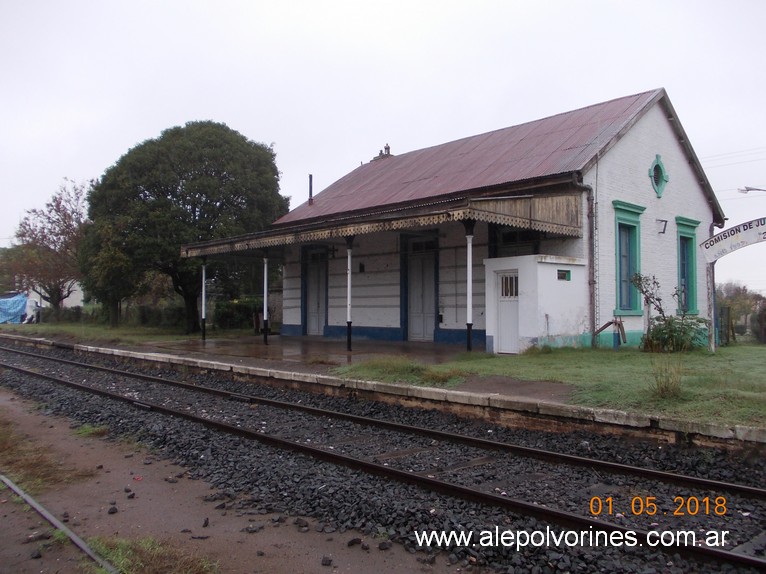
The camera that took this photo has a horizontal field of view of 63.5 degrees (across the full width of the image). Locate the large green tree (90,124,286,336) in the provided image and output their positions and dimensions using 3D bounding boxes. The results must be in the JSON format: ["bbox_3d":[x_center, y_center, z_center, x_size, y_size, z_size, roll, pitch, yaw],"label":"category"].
[{"bbox_3d":[-10.094,-3.124,31.982,10.120,10.843,9.707,0,-2,-18],"label":"large green tree"}]

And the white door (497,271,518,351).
[{"bbox_3d":[3.251,0.673,15.922,0.060,2.083,0.740,2,-3,-44],"label":"white door"}]

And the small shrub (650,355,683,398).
[{"bbox_3d":[3.982,1.257,8.699,0.460,0.620,0.440,-1,-2,24],"label":"small shrub"}]

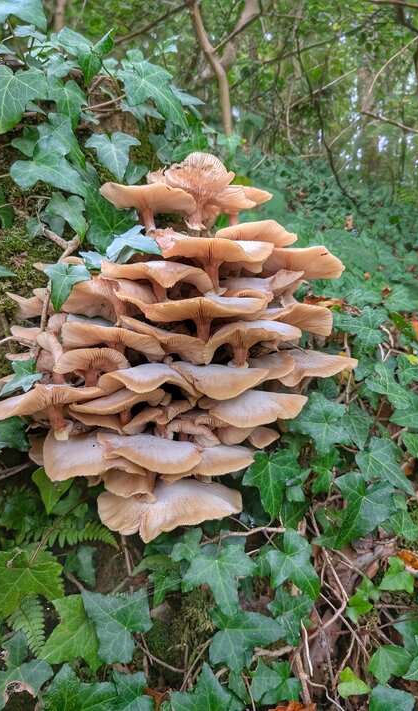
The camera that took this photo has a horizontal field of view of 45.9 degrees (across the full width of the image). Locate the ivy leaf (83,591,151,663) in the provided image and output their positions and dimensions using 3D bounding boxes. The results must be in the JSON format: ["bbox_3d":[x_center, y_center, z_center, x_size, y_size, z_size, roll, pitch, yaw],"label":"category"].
[{"bbox_3d":[-0.107,0.313,0.570,0.073,0.076,0.022,0,-24,0],"label":"ivy leaf"}]

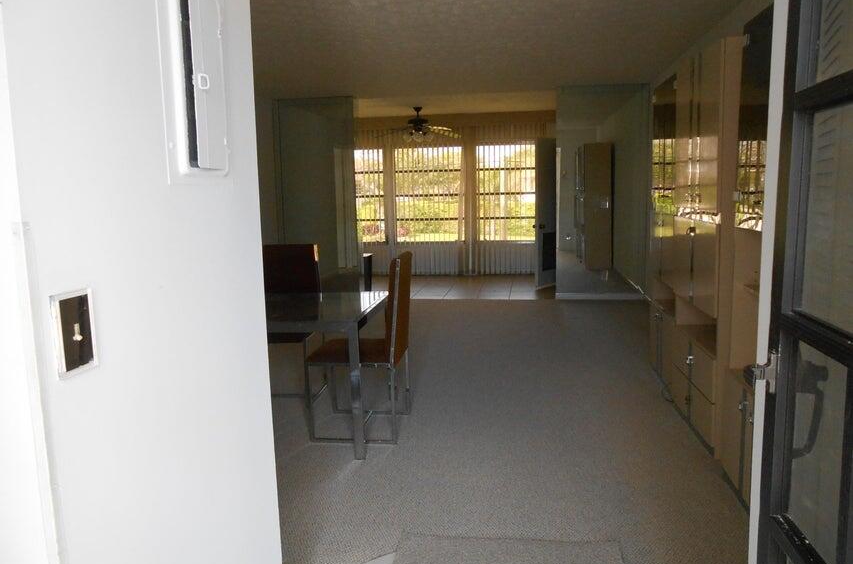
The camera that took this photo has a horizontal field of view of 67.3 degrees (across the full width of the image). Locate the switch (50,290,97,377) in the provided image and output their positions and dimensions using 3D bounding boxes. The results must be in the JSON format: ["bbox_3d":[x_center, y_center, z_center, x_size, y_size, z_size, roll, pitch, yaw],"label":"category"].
[{"bbox_3d":[-0.553,0.081,1.027,0.013,0.131,0.090,0,8,8],"label":"switch"}]

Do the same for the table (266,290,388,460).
[{"bbox_3d":[-1.037,0.478,3.751,1.580,0.698,1.022,0,8,8],"label":"table"}]

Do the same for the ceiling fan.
[{"bbox_3d":[-0.110,-2.223,9.054,1.270,0.475,1.270,0,8,8],"label":"ceiling fan"}]

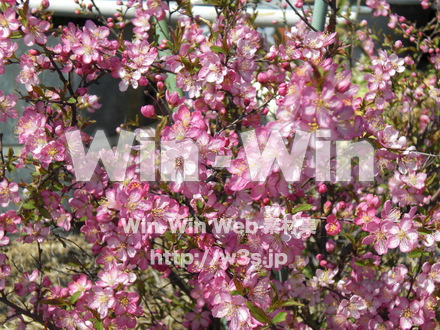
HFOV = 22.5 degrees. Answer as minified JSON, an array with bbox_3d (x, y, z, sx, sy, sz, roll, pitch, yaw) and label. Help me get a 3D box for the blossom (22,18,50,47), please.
[{"bbox_3d":[-0.173,-0.126,1.040,0.027,0.028,0.013,-5,13,-17],"label":"blossom"}]

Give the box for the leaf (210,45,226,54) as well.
[{"bbox_3d":[-0.001,-0.108,1.030,0.015,0.003,0.007,21,35,-9],"label":"leaf"}]

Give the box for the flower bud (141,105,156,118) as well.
[{"bbox_3d":[-0.065,-0.048,1.000,0.013,0.010,0.010,31,0,-15],"label":"flower bud"}]

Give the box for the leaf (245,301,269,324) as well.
[{"bbox_3d":[0.034,0.133,1.000,0.005,0.031,0.010,-39,12,44],"label":"leaf"}]

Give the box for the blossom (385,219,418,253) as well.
[{"bbox_3d":[0.165,0.064,1.000,0.029,0.030,0.013,0,-6,-2],"label":"blossom"}]

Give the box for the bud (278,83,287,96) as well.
[{"bbox_3d":[0.057,-0.068,1.000,0.008,0.012,0.008,3,9,0],"label":"bud"}]

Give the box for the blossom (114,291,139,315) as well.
[{"bbox_3d":[-0.084,0.125,1.000,0.022,0.022,0.009,-1,14,-6],"label":"blossom"}]

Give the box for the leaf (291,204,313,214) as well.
[{"bbox_3d":[0.075,0.041,1.020,0.022,0.004,0.009,-18,37,9],"label":"leaf"}]

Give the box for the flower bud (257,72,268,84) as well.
[{"bbox_3d":[0.040,-0.082,1.040,0.011,0.012,0.011,-18,12,0],"label":"flower bud"}]

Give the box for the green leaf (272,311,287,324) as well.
[{"bbox_3d":[0.054,0.138,1.000,0.004,0.019,0.009,33,18,-52],"label":"green leaf"}]

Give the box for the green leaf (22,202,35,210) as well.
[{"bbox_3d":[-0.183,0.040,1.060,0.015,0.004,0.008,11,44,-22],"label":"green leaf"}]

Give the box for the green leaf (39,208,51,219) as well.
[{"bbox_3d":[-0.166,0.046,1.050,0.013,0.003,0.008,47,46,12],"label":"green leaf"}]

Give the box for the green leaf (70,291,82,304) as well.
[{"bbox_3d":[-0.132,0.122,1.020,0.006,0.016,0.003,34,-7,33],"label":"green leaf"}]

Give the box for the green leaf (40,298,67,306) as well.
[{"bbox_3d":[-0.154,0.128,1.030,0.026,0.003,0.007,-1,37,-6],"label":"green leaf"}]

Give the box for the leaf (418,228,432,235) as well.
[{"bbox_3d":[0.190,0.061,1.020,0.016,0.004,0.008,8,37,22],"label":"leaf"}]

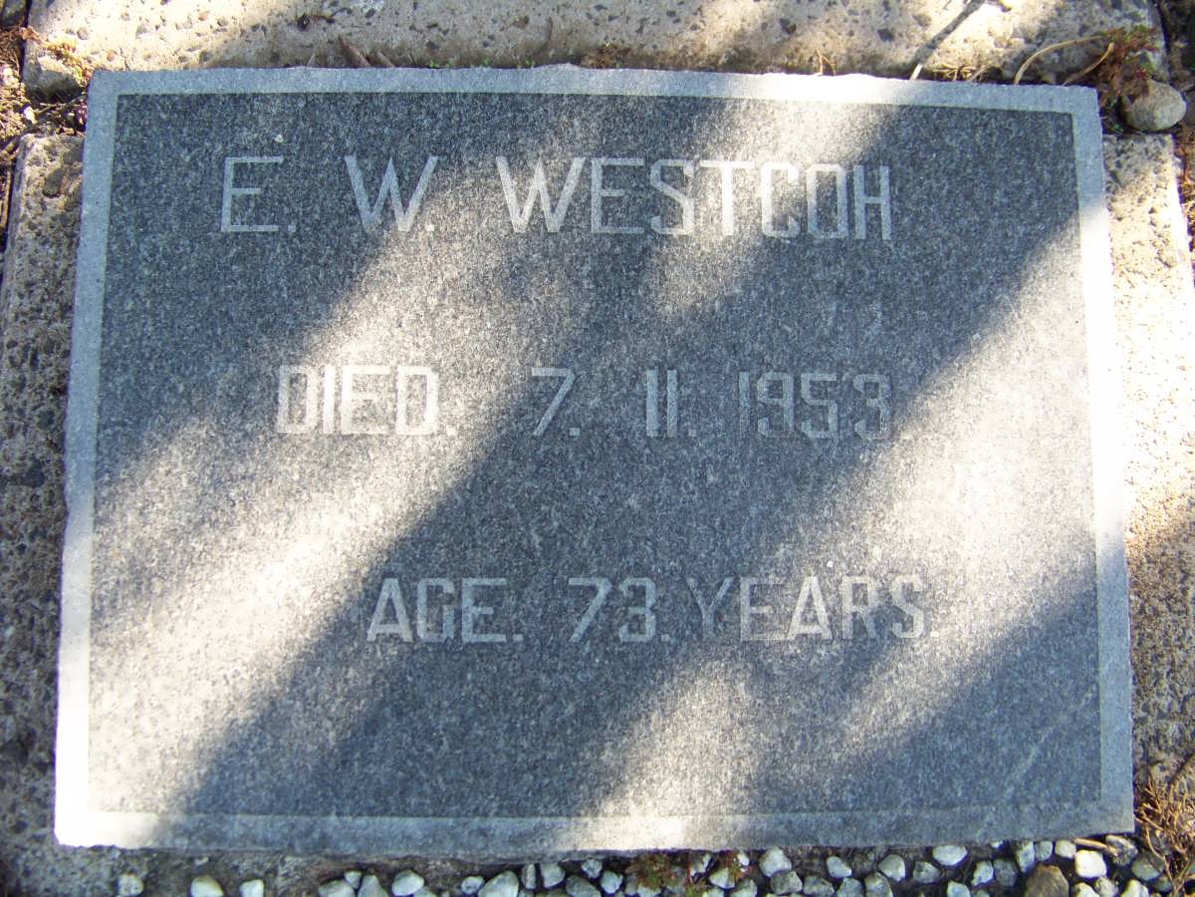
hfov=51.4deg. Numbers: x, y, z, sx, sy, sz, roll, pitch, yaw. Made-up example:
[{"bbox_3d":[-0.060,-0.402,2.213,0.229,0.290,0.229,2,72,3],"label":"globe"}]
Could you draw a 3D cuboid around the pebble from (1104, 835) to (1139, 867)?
[{"bbox_3d":[0.316,0.243,0.751,0.021,0.013,0.016,28,83,0],"label":"pebble"}]

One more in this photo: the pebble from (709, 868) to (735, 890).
[{"bbox_3d":[0.080,0.274,0.793,0.017,0.012,0.014,15,78,0],"label":"pebble"}]

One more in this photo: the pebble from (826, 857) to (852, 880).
[{"bbox_3d":[0.155,0.269,0.798,0.019,0.012,0.012,39,79,5],"label":"pebble"}]

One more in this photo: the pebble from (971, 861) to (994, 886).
[{"bbox_3d":[0.249,0.274,0.802,0.012,0.012,0.018,38,79,5],"label":"pebble"}]

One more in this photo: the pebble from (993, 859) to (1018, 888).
[{"bbox_3d":[0.245,0.255,0.745,0.014,0.011,0.015,0,84,-3],"label":"pebble"}]

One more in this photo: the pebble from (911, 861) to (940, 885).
[{"bbox_3d":[0.197,0.254,0.743,0.017,0.011,0.013,10,83,-2],"label":"pebble"}]

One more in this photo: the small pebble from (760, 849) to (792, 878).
[{"bbox_3d":[0.106,0.246,0.739,0.018,0.013,0.017,0,84,-3],"label":"small pebble"}]

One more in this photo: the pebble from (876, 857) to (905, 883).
[{"bbox_3d":[0.189,0.270,0.799,0.016,0.013,0.018,-40,83,-10],"label":"pebble"}]

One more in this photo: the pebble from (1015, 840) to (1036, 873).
[{"bbox_3d":[0.277,0.264,0.805,0.012,0.012,0.022,10,78,-1],"label":"pebble"}]

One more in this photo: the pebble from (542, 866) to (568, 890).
[{"bbox_3d":[-0.025,0.251,0.731,0.015,0.011,0.015,0,84,-3],"label":"pebble"}]

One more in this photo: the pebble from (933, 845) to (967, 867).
[{"bbox_3d":[0.227,0.263,0.803,0.022,0.014,0.014,1,78,-3],"label":"pebble"}]

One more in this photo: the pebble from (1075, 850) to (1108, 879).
[{"bbox_3d":[0.320,0.269,0.806,0.021,0.016,0.018,15,78,0],"label":"pebble"}]

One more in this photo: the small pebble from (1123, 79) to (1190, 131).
[{"bbox_3d":[0.361,-0.222,0.804,0.039,0.026,0.034,-8,84,-4],"label":"small pebble"}]

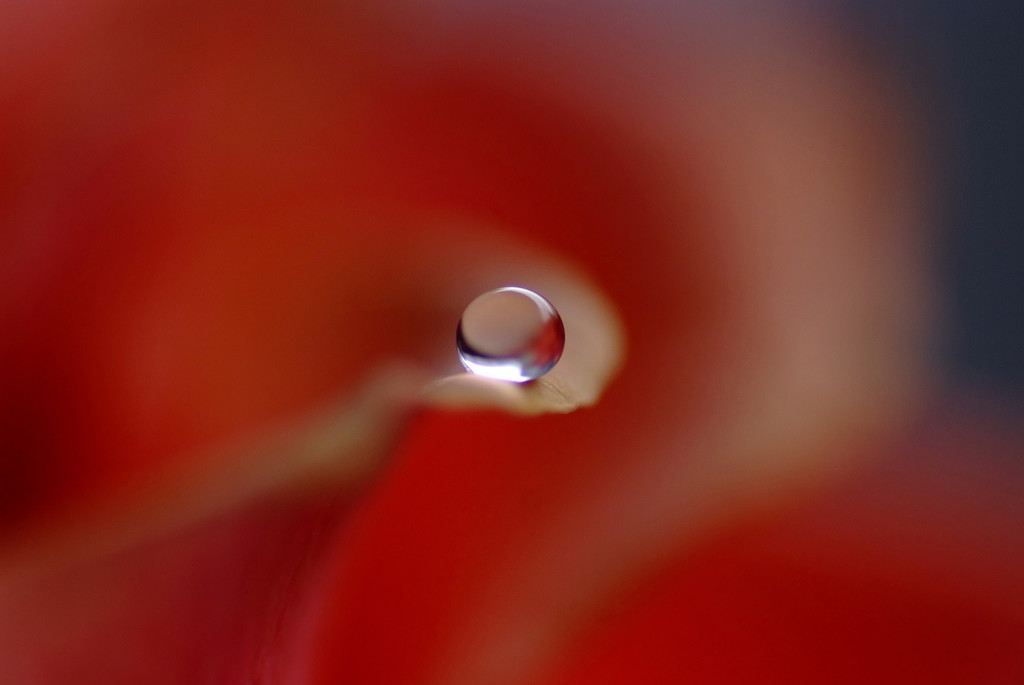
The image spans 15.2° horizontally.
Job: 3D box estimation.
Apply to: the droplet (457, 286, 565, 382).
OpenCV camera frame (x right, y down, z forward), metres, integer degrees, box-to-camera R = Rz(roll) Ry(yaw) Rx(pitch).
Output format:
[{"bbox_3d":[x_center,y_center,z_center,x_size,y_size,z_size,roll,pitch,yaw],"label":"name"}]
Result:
[{"bbox_3d":[0.000,0.000,0.110,0.003,0.003,0.003,0,11,0],"label":"droplet"}]

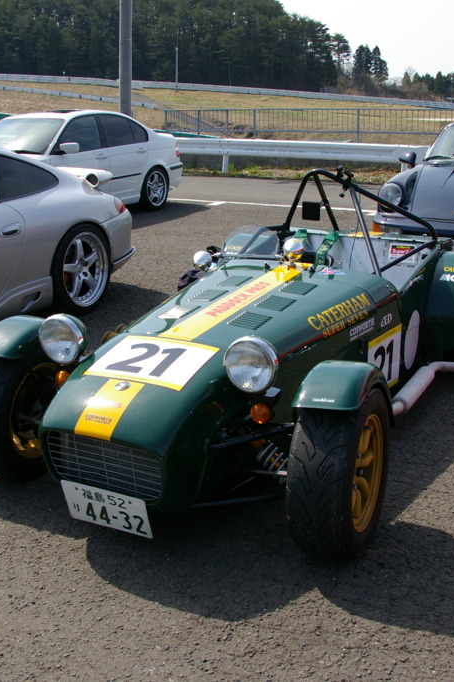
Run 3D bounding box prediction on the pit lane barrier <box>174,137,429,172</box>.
[{"bbox_3d":[1.387,-4.017,16.871,6.320,0.750,0.200,9,19,27],"label":"pit lane barrier"}]

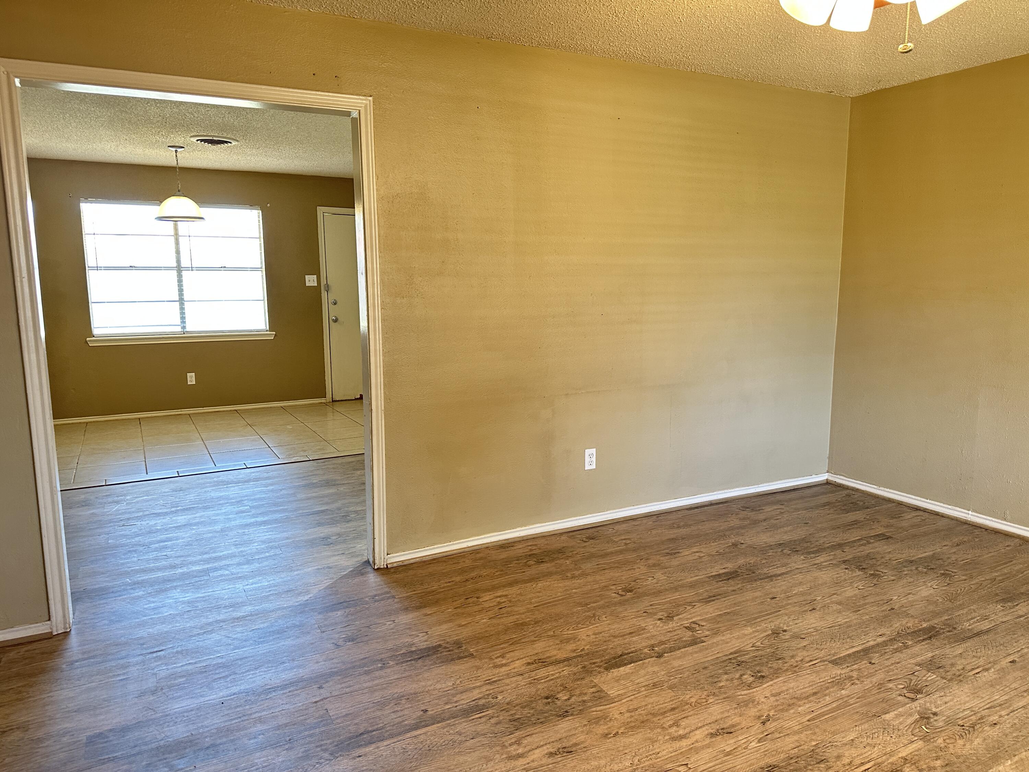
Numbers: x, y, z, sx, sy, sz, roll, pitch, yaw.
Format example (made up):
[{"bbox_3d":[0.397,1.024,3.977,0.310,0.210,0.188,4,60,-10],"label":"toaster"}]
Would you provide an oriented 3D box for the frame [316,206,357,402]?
[{"bbox_3d":[-1.661,-0.916,8.104,1.050,2.130,0.100,-5,9,-28],"label":"frame"}]

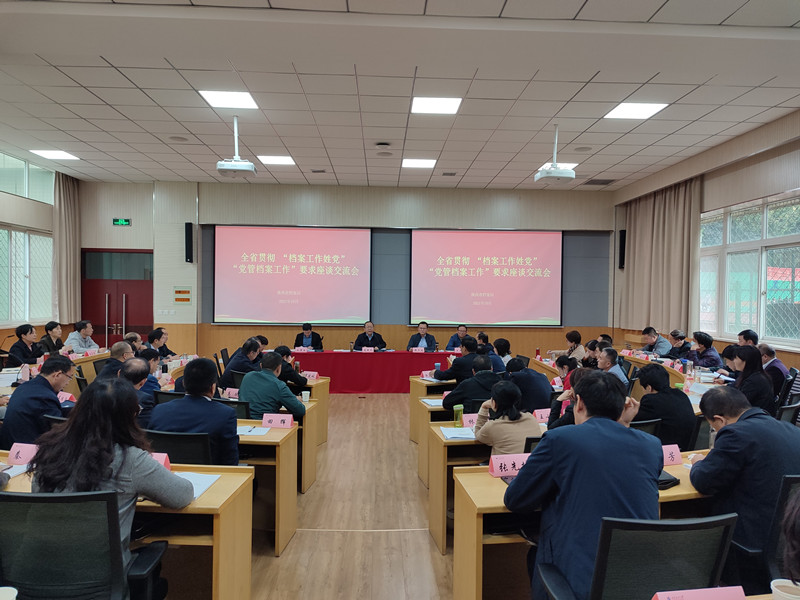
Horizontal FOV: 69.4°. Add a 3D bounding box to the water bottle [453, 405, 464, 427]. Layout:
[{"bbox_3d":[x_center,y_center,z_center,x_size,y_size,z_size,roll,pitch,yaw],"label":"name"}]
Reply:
[{"bbox_3d":[0.442,0.884,4.359,0.076,0.168,0.076,1,0,-2],"label":"water bottle"}]

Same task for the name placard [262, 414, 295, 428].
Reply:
[{"bbox_3d":[-0.910,0.897,4.230,0.220,0.095,0.080,1,0,-2],"label":"name placard"}]

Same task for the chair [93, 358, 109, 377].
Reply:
[{"bbox_3d":[-2.859,1.156,6.019,0.600,1.000,0.600,1,1,-12],"label":"chair"}]

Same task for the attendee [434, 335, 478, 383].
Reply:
[{"bbox_3d":[0.743,1.089,6.502,0.560,1.280,0.780,0,1,-44],"label":"attendee"}]

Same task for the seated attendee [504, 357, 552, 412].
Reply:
[{"bbox_3d":[1.211,1.195,5.474,0.530,1.260,0.800,1,1,-15],"label":"seated attendee"}]

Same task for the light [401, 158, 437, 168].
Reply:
[{"bbox_3d":[0.325,-2.317,9.749,0.600,0.050,0.600,1,0,-2],"label":"light"}]

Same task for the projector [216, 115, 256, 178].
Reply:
[{"bbox_3d":[-1.994,-1.934,7.154,0.460,0.780,0.380,1,0,-2],"label":"projector"}]

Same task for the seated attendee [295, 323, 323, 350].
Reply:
[{"bbox_3d":[-1.754,1.028,10.907,0.540,1.200,0.680,1,0,-2],"label":"seated attendee"}]

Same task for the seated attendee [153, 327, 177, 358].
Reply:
[{"bbox_3d":[-3.532,1.027,8.450,0.750,1.230,0.520,1,0,-20],"label":"seated attendee"}]

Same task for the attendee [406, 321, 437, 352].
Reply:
[{"bbox_3d":[0.390,1.055,11.016,0.560,1.330,0.680,1,0,-2],"label":"attendee"}]

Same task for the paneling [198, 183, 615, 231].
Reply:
[{"bbox_3d":[0.187,-1.901,11.907,8.530,0.831,0.100,1,0,-2],"label":"paneling"}]

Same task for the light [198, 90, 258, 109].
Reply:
[{"bbox_3d":[-1.973,-2.323,6.692,0.590,0.070,0.590,1,1,-2],"label":"light"}]

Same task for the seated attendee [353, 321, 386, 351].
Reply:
[{"bbox_3d":[-0.587,1.050,11.047,0.580,1.280,0.700,1,1,-2],"label":"seated attendee"}]

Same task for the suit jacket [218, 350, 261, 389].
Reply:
[{"bbox_3d":[-1.815,0.887,6.700,0.560,0.620,0.500,1,1,-32],"label":"suit jacket"}]

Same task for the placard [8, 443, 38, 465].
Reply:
[{"bbox_3d":[-2.067,0.869,3.254,0.220,0.100,0.095,1,0,4],"label":"placard"}]

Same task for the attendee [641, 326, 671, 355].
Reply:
[{"bbox_3d":[3.967,1.033,8.900,0.780,1.220,0.550,1,0,-2],"label":"attendee"}]

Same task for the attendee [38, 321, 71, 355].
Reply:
[{"bbox_3d":[-5.051,0.968,8.454,0.680,1.290,0.500,1,0,-5],"label":"attendee"}]

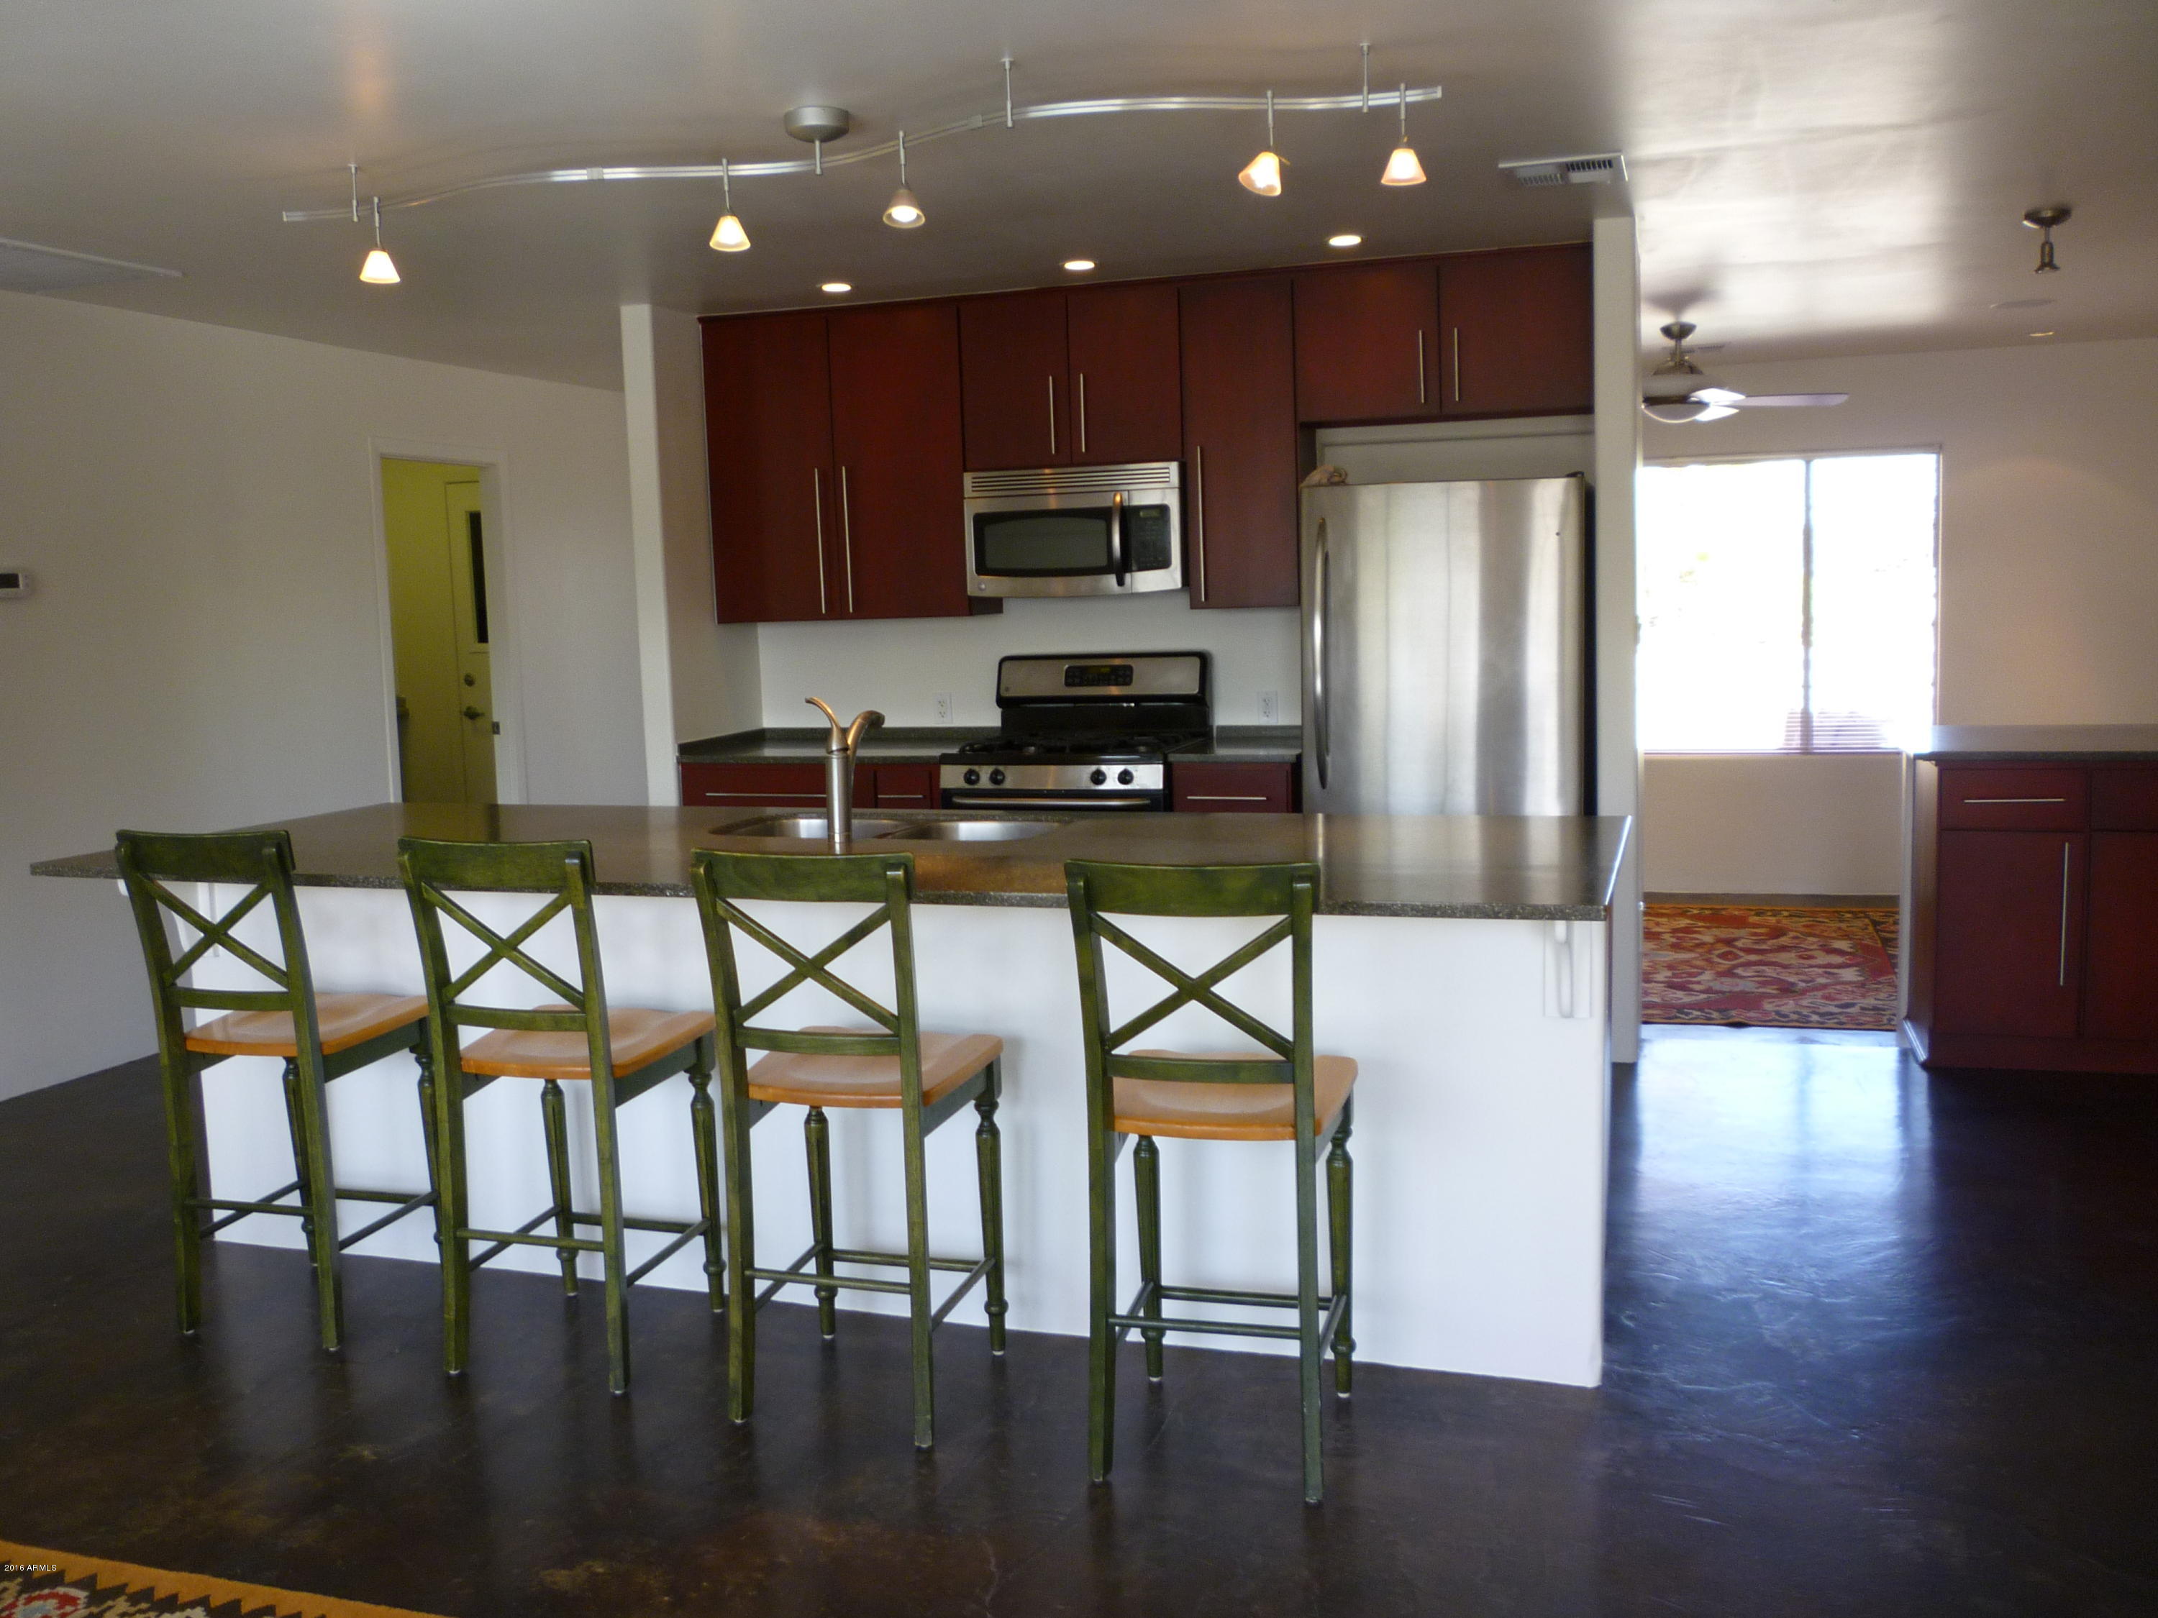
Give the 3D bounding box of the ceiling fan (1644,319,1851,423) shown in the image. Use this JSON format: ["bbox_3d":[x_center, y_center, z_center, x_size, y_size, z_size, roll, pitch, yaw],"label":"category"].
[{"bbox_3d":[2.371,-1.721,7.156,1.380,0.373,1.380,1,6,19],"label":"ceiling fan"}]

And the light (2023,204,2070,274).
[{"bbox_3d":[2.785,-1.627,5.202,0.137,0.170,0.137,1,6,19],"label":"light"}]

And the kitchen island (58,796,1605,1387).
[{"bbox_3d":[-0.527,0.523,4.018,3.306,0.914,1.145,1,7,18],"label":"kitchen island"}]

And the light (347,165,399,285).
[{"bbox_3d":[-1.628,-1.348,4.166,0.115,0.270,0.100,1,6,19],"label":"light"}]

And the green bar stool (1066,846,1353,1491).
[{"bbox_3d":[0.237,0.564,3.012,0.410,1.024,0.490,0,7,15],"label":"green bar stool"}]

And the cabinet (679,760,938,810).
[{"bbox_3d":[-0.808,0.258,6.519,1.000,0.880,0.610,1,7,18],"label":"cabinet"}]

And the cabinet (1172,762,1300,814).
[{"bbox_3d":[0.591,0.278,5.993,0.395,0.880,0.617,1,6,19],"label":"cabinet"}]

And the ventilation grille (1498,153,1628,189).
[{"bbox_3d":[1.223,-1.593,4.540,0.293,0.022,0.288,1,6,19],"label":"ventilation grille"}]

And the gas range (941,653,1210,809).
[{"bbox_3d":[0.011,0.108,6.174,0.760,1.210,0.690,1,7,18],"label":"gas range"}]

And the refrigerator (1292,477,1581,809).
[{"bbox_3d":[1.188,-0.137,5.699,0.822,1.736,0.799,1,6,19],"label":"refrigerator"}]

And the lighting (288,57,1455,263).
[{"bbox_3d":[-0.581,-1.312,3.724,2.620,0.280,0.260,1,7,18],"label":"lighting"}]

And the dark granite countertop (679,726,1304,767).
[{"bbox_3d":[-0.285,-0.220,6.271,2.140,0.085,0.635,1,7,18],"label":"dark granite countertop"}]

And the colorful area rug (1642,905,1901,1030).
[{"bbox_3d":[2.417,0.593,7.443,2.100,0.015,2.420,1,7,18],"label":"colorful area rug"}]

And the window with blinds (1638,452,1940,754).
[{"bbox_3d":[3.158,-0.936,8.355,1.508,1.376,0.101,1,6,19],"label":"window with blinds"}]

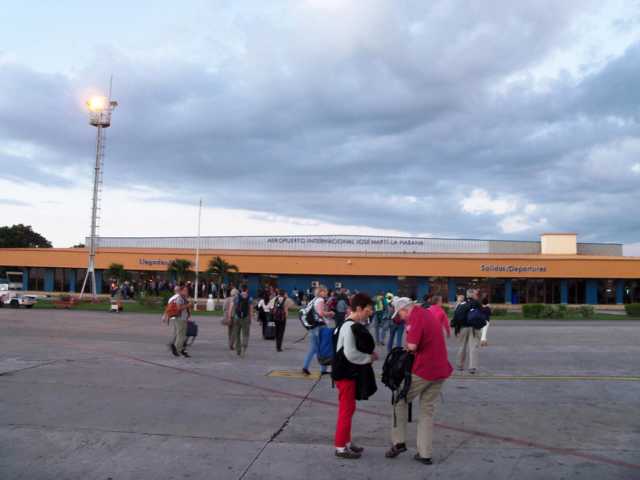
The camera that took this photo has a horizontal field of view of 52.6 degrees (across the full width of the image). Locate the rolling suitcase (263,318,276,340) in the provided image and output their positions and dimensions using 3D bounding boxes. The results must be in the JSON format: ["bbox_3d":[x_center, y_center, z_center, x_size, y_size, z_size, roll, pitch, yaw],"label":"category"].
[{"bbox_3d":[-1.623,2.877,20.800,0.430,0.680,0.300,1,-5,0],"label":"rolling suitcase"}]

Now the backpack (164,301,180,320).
[{"bbox_3d":[-3.476,1.662,15.252,0.270,0.460,0.320,2,-4,-11],"label":"backpack"}]

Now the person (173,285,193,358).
[{"bbox_3d":[-3.248,1.880,15.232,0.500,1.730,0.500,2,-4,-11],"label":"person"}]

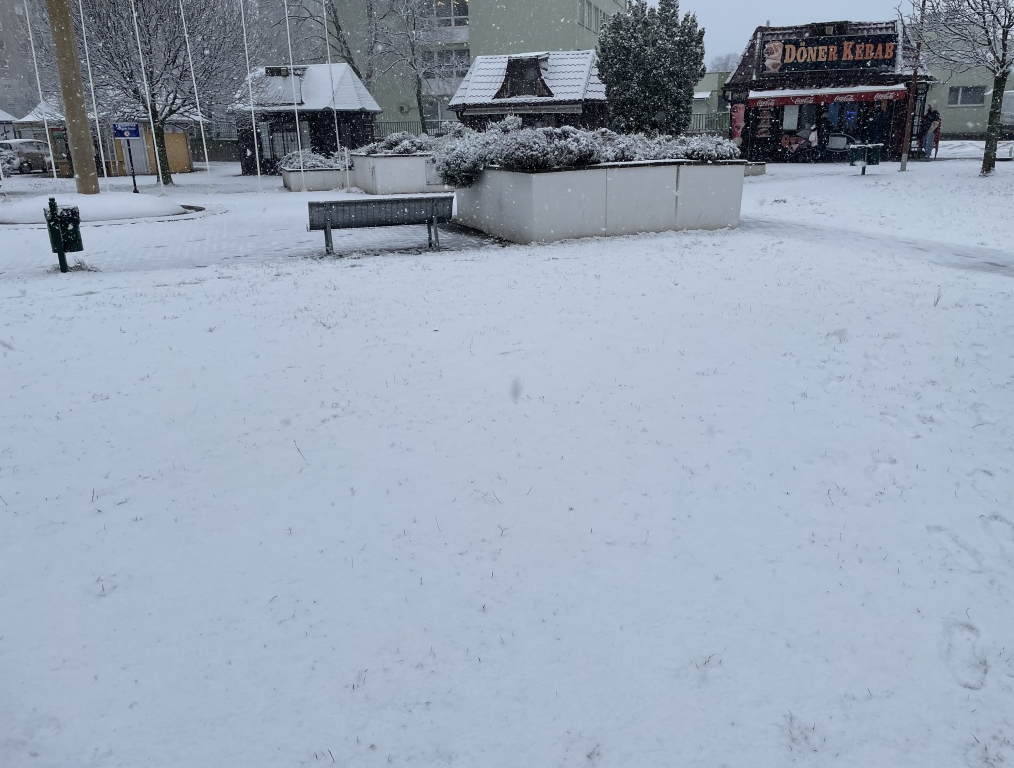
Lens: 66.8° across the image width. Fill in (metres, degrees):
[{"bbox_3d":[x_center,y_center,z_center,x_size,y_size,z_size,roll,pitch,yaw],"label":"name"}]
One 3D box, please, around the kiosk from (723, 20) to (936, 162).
[{"bbox_3d":[10.908,-10.022,26.687,6.400,4.450,3.900,4,19,17],"label":"kiosk"}]

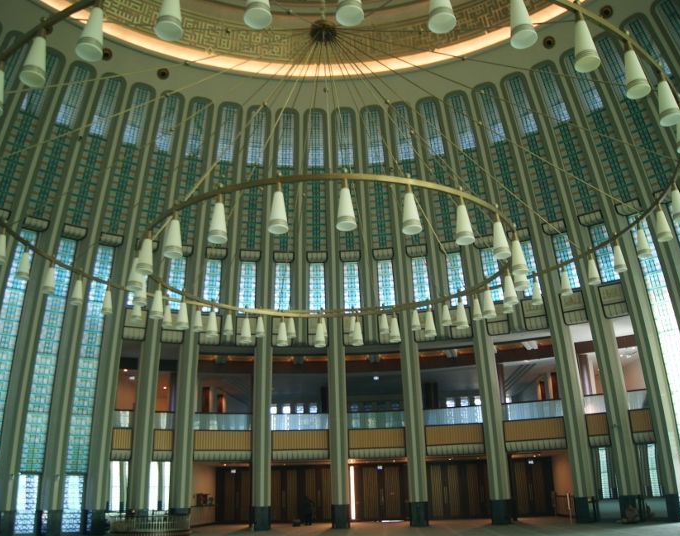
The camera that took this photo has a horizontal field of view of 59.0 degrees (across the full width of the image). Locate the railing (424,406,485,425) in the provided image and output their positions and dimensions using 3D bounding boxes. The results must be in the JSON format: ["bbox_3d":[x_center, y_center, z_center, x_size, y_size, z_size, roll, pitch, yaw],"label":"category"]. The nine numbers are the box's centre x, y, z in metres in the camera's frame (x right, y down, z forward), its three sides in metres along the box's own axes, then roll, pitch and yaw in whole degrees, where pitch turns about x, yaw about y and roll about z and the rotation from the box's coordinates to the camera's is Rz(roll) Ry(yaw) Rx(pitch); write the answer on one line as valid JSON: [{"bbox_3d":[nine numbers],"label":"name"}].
[{"bbox_3d":[6.024,7.909,32.033,3.150,0.871,0.120,-7,-21,14],"label":"railing"}]

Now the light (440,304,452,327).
[{"bbox_3d":[2.881,1.268,16.106,0.265,0.567,0.265,-2,-21,0],"label":"light"}]

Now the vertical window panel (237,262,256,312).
[{"bbox_3d":[-5.173,1.132,33.788,0.870,2.911,0.120,3,-6,-12],"label":"vertical window panel"}]

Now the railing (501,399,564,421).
[{"bbox_3d":[9.824,7.295,30.746,2.973,0.884,0.120,-11,-23,23],"label":"railing"}]

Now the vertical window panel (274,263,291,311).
[{"bbox_3d":[-3.251,1.186,34.120,0.870,2.904,0.120,1,-6,-7],"label":"vertical window panel"}]

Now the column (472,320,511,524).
[{"bbox_3d":[7.970,7.908,31.701,1.050,10.344,1.100,-9,-22,18],"label":"column"}]

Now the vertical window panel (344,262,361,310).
[{"bbox_3d":[0.719,1.095,34.877,0.899,3.031,0.120,-2,-21,2],"label":"vertical window panel"}]

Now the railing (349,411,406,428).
[{"bbox_3d":[1.985,8.292,32.682,3.063,0.901,0.120,-3,-21,4],"label":"railing"}]

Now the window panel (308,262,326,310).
[{"bbox_3d":[-1.324,1.110,34.878,0.910,3.003,0.120,-1,-21,-3],"label":"window panel"}]

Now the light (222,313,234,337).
[{"bbox_3d":[-2.994,1.517,16.178,0.264,0.604,0.264,-2,-21,0],"label":"light"}]

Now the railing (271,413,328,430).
[{"bbox_3d":[-2.173,8.301,32.442,3.166,0.934,0.100,0,-20,-5],"label":"railing"}]

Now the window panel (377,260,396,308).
[{"bbox_3d":[2.669,0.970,34.733,0.939,3.027,0.120,-4,-21,7],"label":"window panel"}]

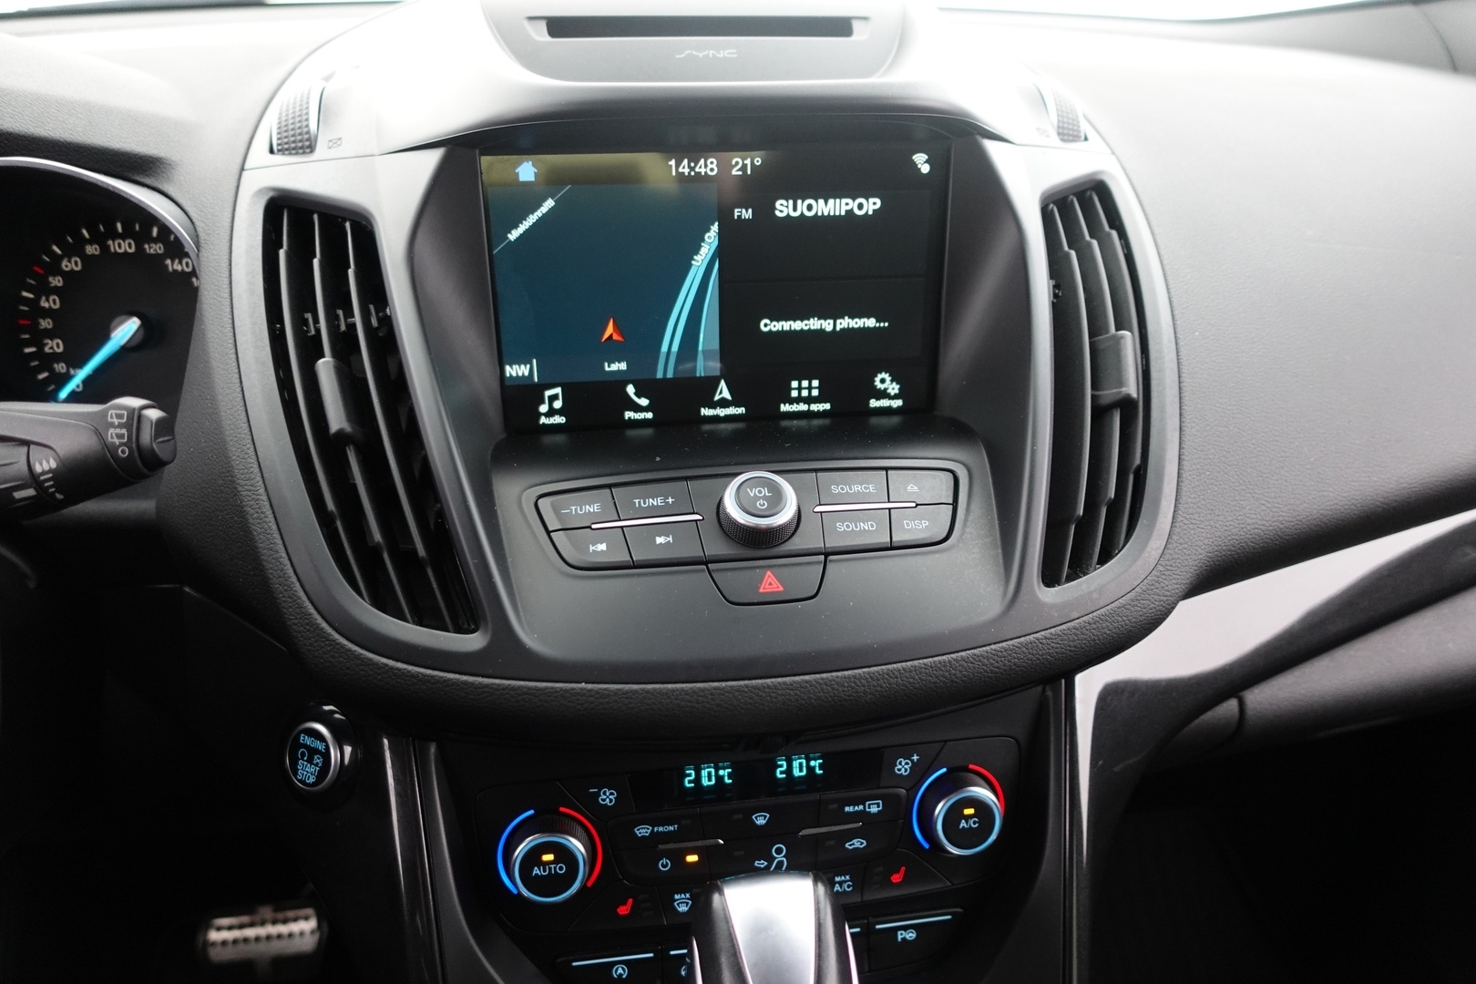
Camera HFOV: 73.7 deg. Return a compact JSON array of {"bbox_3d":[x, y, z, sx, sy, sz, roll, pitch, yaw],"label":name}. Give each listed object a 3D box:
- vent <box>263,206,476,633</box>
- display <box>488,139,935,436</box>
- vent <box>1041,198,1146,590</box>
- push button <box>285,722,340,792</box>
[{"bbox_3d":[-0.135,-0.040,0.338,0.064,0.036,0.186,-18,67,8],"label":"vent"},{"bbox_3d":[-0.007,-0.081,0.394,0.180,0.108,0.012,-3,21,-7],"label":"display"},{"bbox_3d":[0.136,-0.057,0.373,0.064,0.036,0.186,12,63,-23],"label":"vent"},{"bbox_3d":[-0.177,0.111,0.413,0.028,0.028,0.008,9,-2,24],"label":"push button"}]

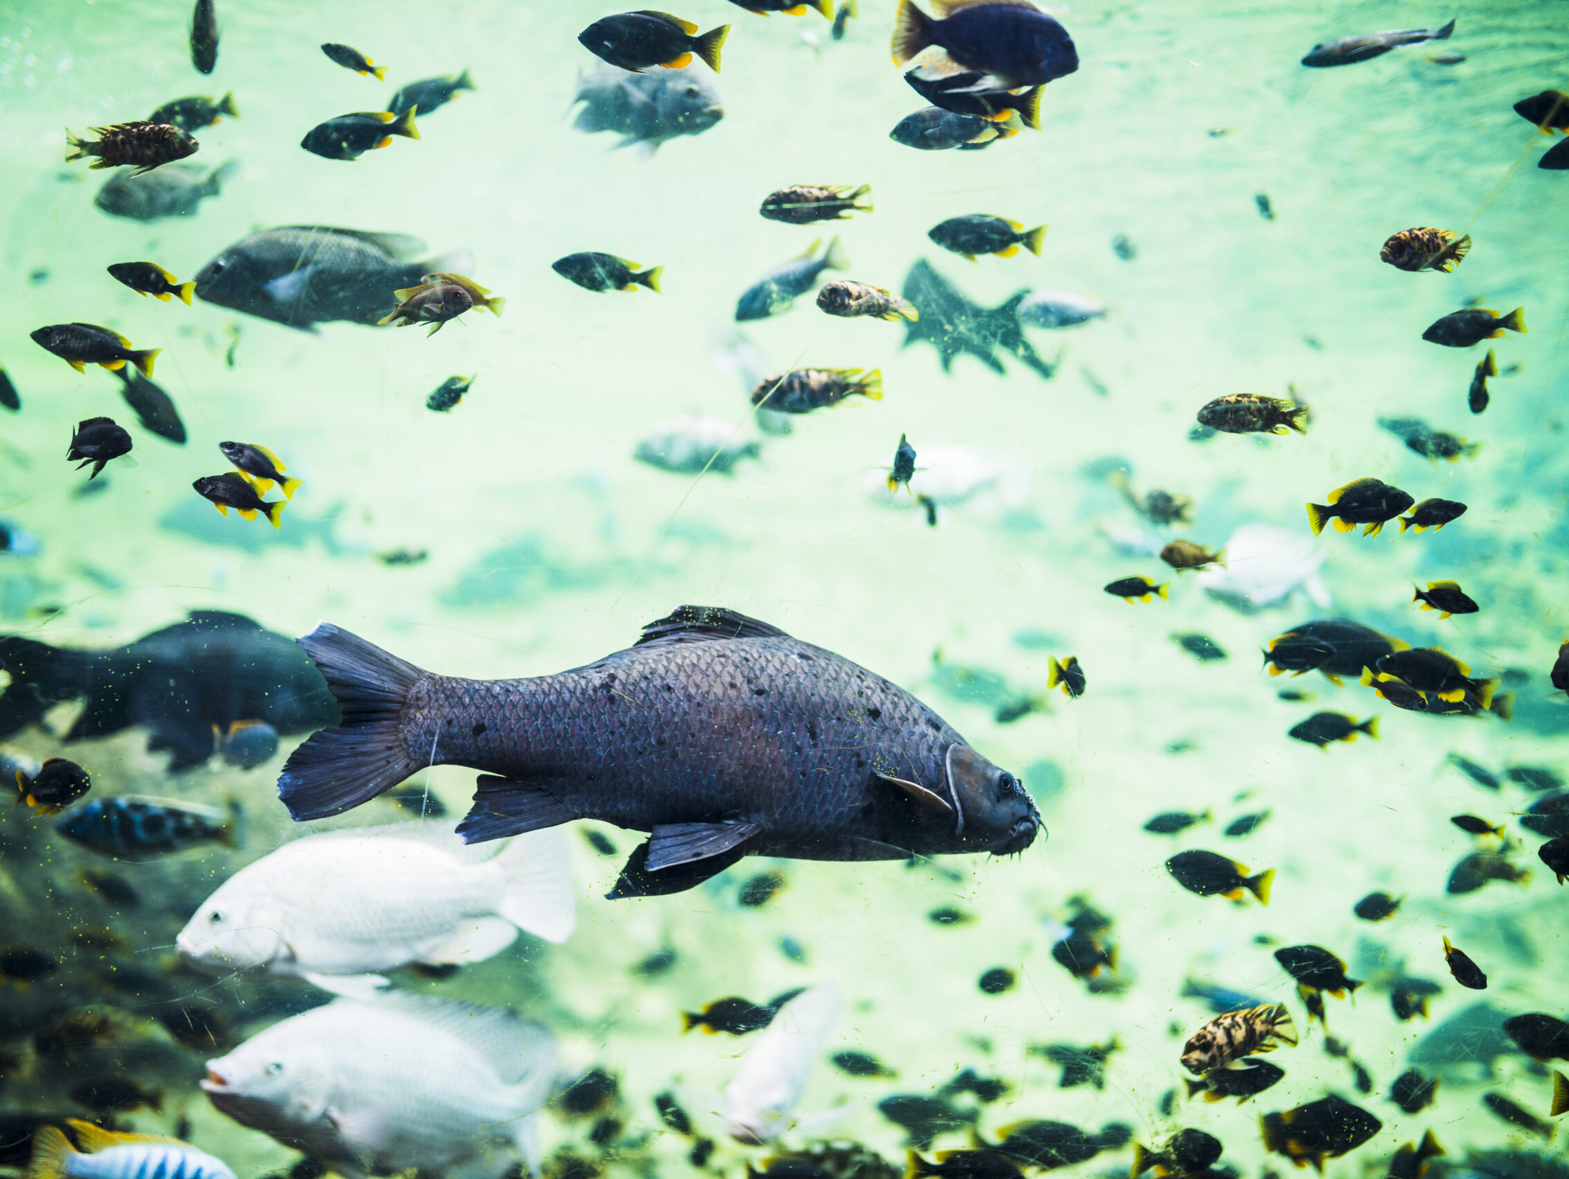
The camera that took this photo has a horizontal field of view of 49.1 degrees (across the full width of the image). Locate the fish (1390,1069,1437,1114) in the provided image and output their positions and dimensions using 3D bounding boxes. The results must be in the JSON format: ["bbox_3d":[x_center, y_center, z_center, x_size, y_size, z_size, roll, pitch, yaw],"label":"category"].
[{"bbox_3d":[0.678,0.539,1.850,0.022,0.046,0.095,3,6,37],"label":"fish"}]

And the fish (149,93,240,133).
[{"bbox_3d":[-0.723,-0.581,2.100,0.110,0.040,0.020,-13,2,-10],"label":"fish"}]

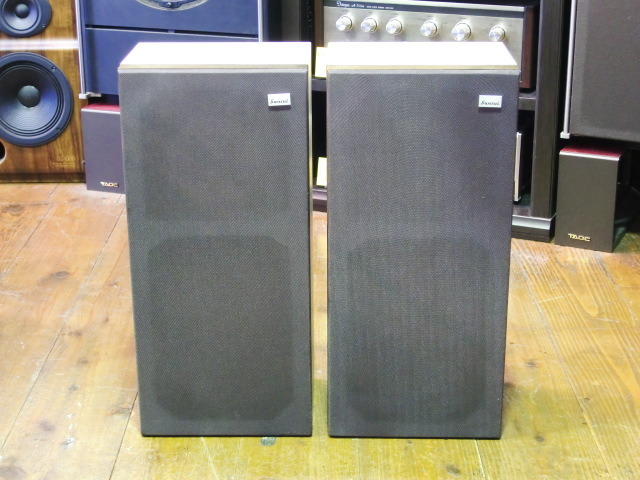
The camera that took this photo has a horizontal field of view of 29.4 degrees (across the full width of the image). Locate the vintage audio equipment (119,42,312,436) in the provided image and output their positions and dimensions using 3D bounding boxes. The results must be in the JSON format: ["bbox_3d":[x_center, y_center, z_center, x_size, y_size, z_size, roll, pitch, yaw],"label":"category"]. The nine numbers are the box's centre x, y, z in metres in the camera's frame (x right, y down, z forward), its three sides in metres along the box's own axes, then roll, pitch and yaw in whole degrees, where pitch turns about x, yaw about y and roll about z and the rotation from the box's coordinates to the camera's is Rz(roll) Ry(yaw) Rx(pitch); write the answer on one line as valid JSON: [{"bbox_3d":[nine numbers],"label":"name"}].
[{"bbox_3d":[-0.143,0.004,1.847,0.259,0.575,0.180,0,21,1],"label":"vintage audio equipment"}]

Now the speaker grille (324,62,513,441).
[{"bbox_3d":[0.144,0.035,1.776,0.262,0.569,0.022,0,21,1],"label":"speaker grille"}]

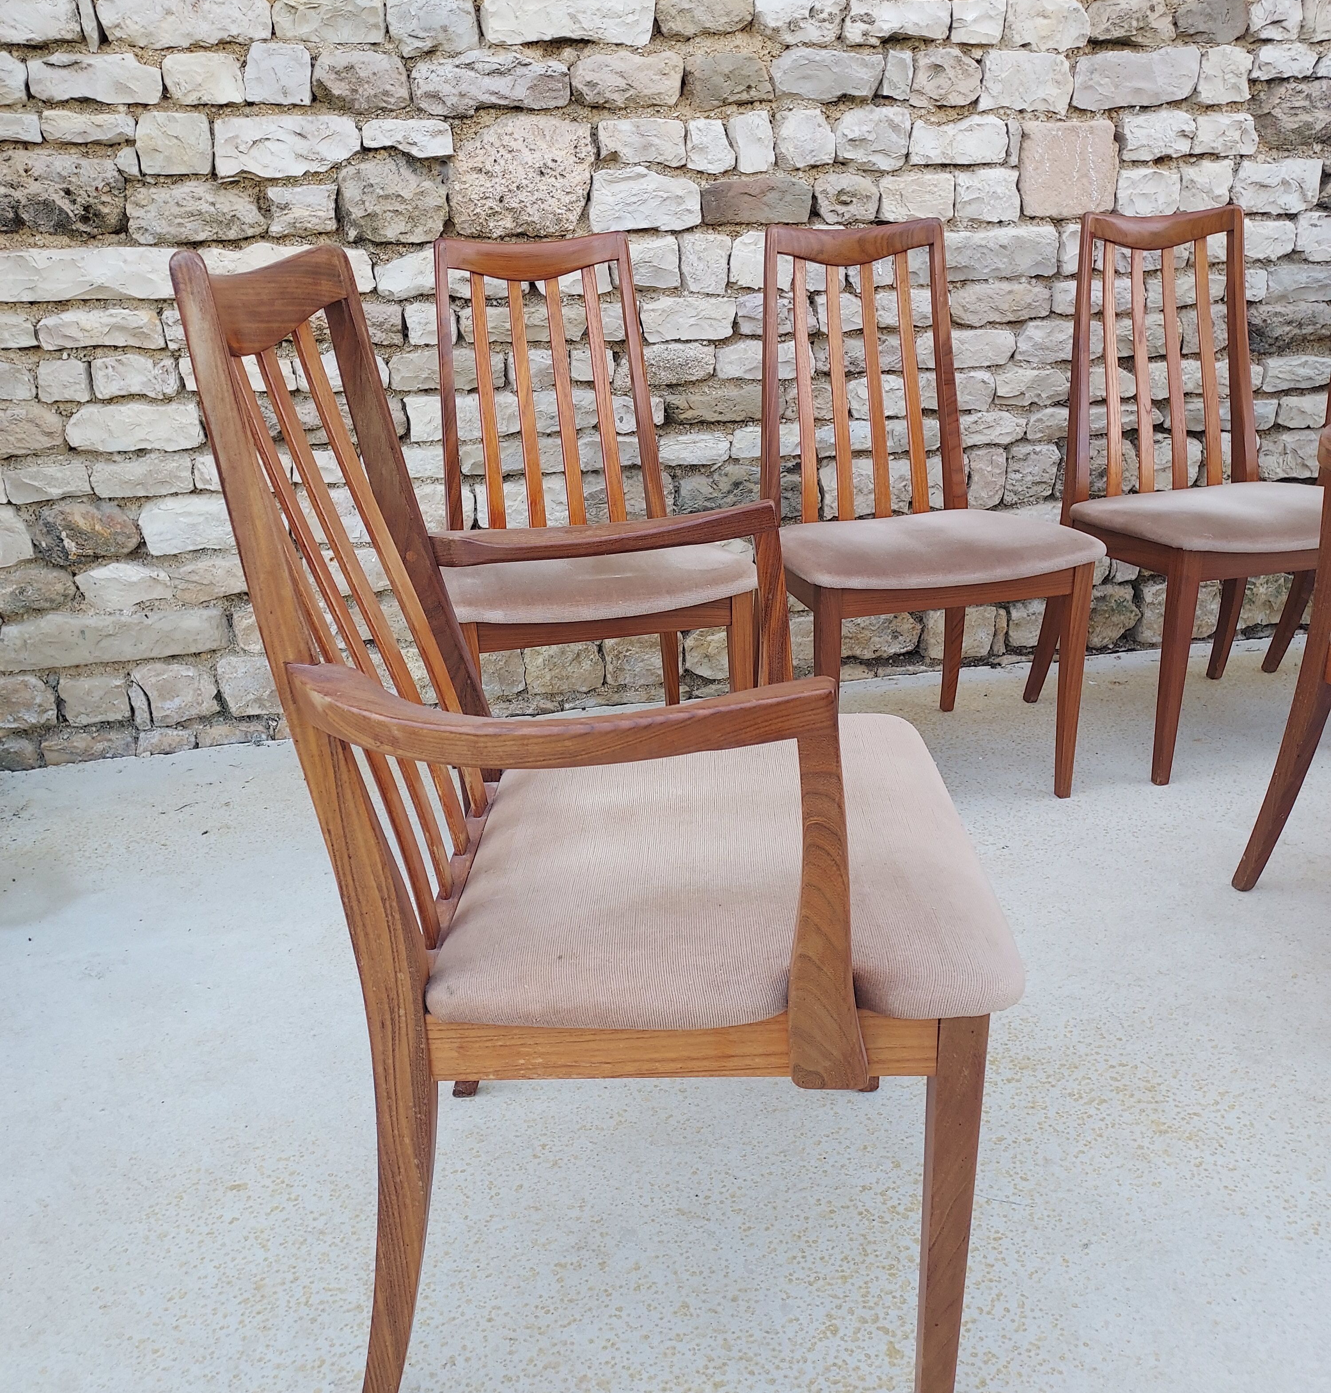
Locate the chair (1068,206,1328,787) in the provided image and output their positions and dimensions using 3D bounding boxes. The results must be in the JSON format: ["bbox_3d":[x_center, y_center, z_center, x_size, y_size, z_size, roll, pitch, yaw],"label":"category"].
[{"bbox_3d":[1.061,-0.402,2.352,0.490,0.992,0.536,-7,21,-12],"label":"chair"}]

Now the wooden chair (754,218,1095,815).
[{"bbox_3d":[0.430,-0.330,2.233,0.490,0.992,0.536,-7,21,-11],"label":"wooden chair"}]

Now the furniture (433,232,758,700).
[{"bbox_3d":[-0.154,-0.270,2.141,0.490,0.992,0.536,-7,21,-12],"label":"furniture"}]

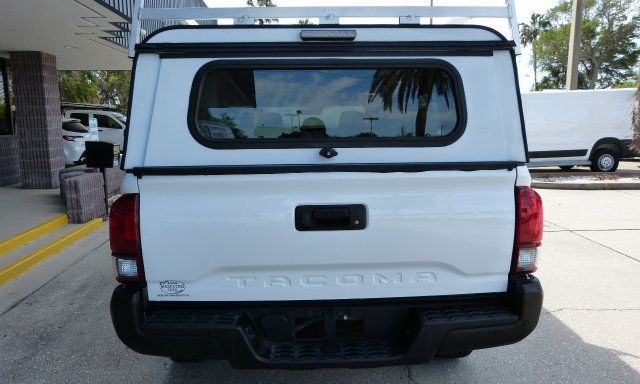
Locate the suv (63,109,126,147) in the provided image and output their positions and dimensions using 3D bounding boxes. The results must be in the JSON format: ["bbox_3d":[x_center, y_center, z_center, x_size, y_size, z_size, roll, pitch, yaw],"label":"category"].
[{"bbox_3d":[-7.220,-1.538,14.275,5.000,1.860,1.920,-1,8,-2],"label":"suv"}]

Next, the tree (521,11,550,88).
[{"bbox_3d":[19.355,-10.383,41.676,3.000,11.400,3.000,-1,8,-2],"label":"tree"}]

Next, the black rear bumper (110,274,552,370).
[{"bbox_3d":[0.031,0.484,1.910,1.770,0.285,0.400,-1,8,-2],"label":"black rear bumper"}]

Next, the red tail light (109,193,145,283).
[{"bbox_3d":[-0.746,0.166,1.882,0.155,0.365,0.190,-1,8,-2],"label":"red tail light"}]

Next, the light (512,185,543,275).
[{"bbox_3d":[0.803,0.152,1.936,0.155,0.365,0.190,-1,8,-2],"label":"light"}]

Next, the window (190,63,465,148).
[{"bbox_3d":[0.029,-0.333,1.763,1.055,0.335,0.050,-1,3,-2],"label":"window"}]

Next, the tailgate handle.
[{"bbox_3d":[0.041,0.098,1.820,0.278,0.104,0.050,-1,8,-2],"label":"tailgate handle"}]

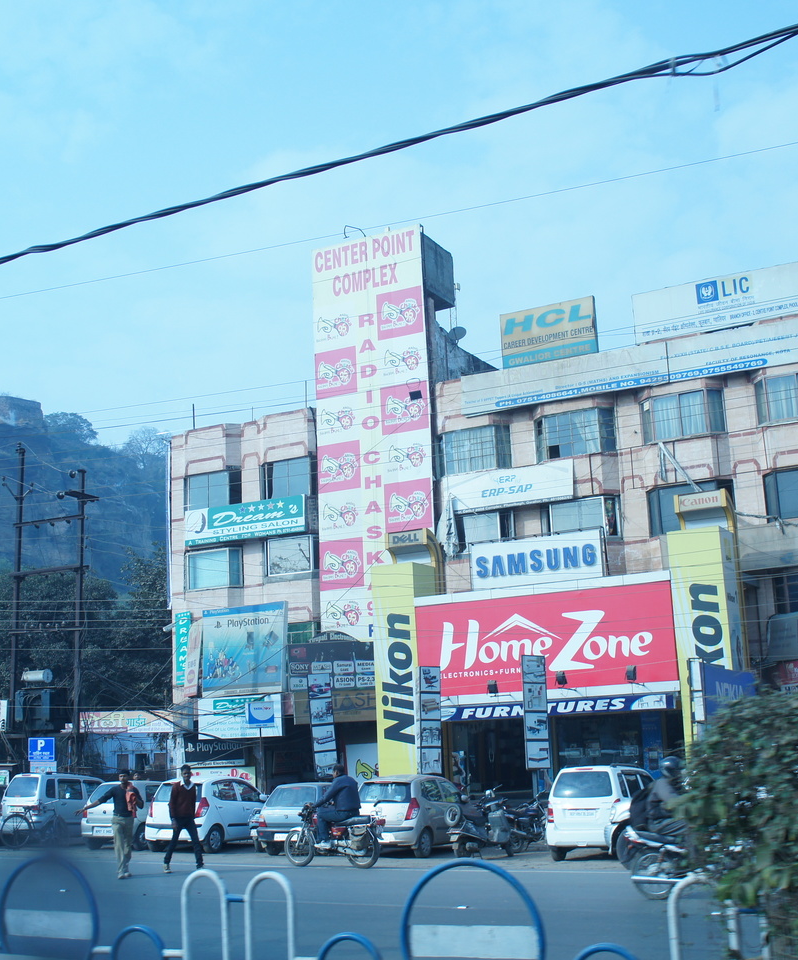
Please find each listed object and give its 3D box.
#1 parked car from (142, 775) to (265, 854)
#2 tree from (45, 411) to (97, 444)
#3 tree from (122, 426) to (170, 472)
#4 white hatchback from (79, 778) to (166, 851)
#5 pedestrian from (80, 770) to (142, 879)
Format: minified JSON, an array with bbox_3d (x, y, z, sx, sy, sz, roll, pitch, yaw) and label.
[{"bbox_3d":[-4.027,7.366,26.663,1.610,1.540,3.560,-7,-14,22],"label":"parked car"},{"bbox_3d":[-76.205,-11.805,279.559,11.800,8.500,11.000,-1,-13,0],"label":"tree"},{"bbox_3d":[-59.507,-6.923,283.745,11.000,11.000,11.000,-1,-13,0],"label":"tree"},{"bbox_3d":[-5.673,7.828,28.317,1.660,1.500,3.670,-10,-15,29],"label":"white hatchback"},{"bbox_3d":[-4.720,5.651,19.793,1.020,1.690,0.450,-1,-13,-7],"label":"pedestrian"}]

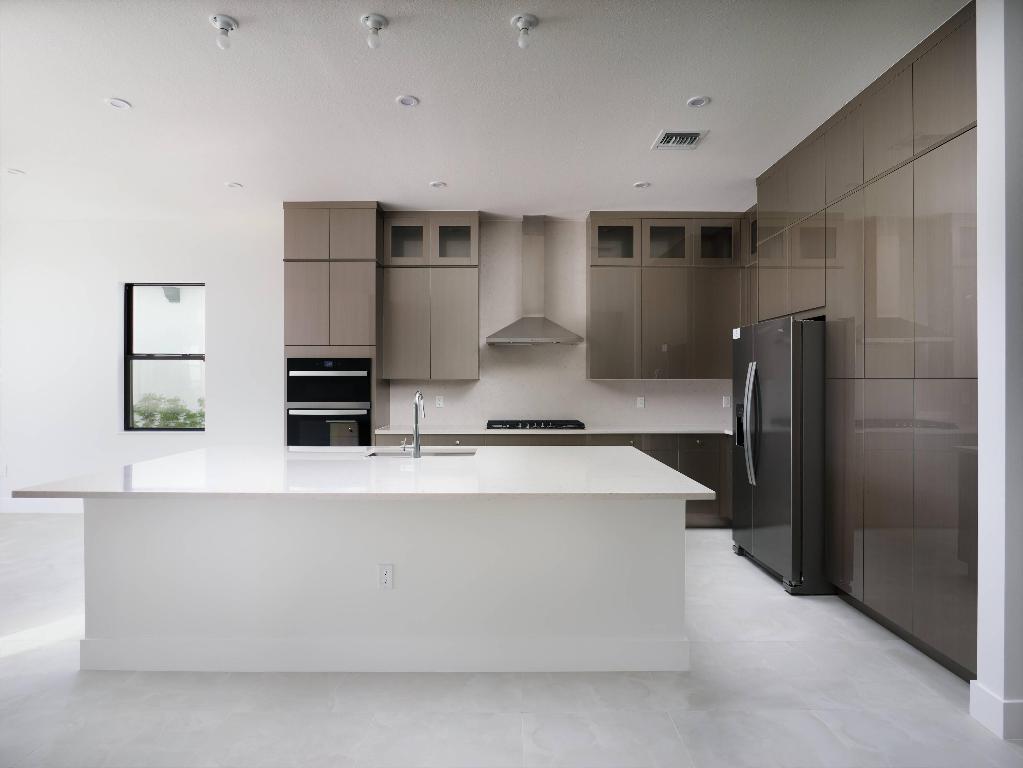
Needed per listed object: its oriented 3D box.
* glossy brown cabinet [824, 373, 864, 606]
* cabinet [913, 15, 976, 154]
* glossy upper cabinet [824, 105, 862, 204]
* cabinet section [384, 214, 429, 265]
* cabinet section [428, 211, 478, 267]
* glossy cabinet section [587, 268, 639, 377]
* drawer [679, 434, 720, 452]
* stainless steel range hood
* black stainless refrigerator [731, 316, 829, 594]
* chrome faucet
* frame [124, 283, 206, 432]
[{"bbox_3d":[2.340,0.618,3.264,0.610,1.292,0.380,0,0,0],"label":"glossy brown cabinet"},{"bbox_3d":[2.299,-1.366,2.457,0.580,0.470,0.360,0,1,0],"label":"cabinet"},{"bbox_3d":[2.340,-1.399,3.264,0.610,0.461,0.380,0,0,0],"label":"glossy upper cabinet"},{"bbox_3d":[-1.012,-1.393,5.316,0.454,0.497,0.330,0,1,0],"label":"cabinet section"},{"bbox_3d":[-0.548,-1.394,5.318,0.464,0.497,0.330,0,1,0],"label":"cabinet section"},{"bbox_3d":[1.010,-0.589,5.334,0.508,1.087,0.330,0,1,0],"label":"glossy cabinet section"},{"bbox_3d":[1.688,0.532,5.050,0.361,0.145,0.500,0,1,0],"label":"drawer"},{"bbox_3d":[0.223,-1.031,5.240,0.914,1.307,0.500,0,0,0],"label":"stainless steel range hood"},{"bbox_3d":[2.170,0.458,3.867,0.820,1.775,0.920,0,1,0],"label":"black stainless refrigerator"},{"bbox_3d":[-0.557,0.234,3.242,0.056,0.406,0.225,0,1,0],"label":"chrome faucet"},{"bbox_3d":[-3.631,-0.285,5.620,0.890,1.565,0.100,0,0,0],"label":"frame"}]

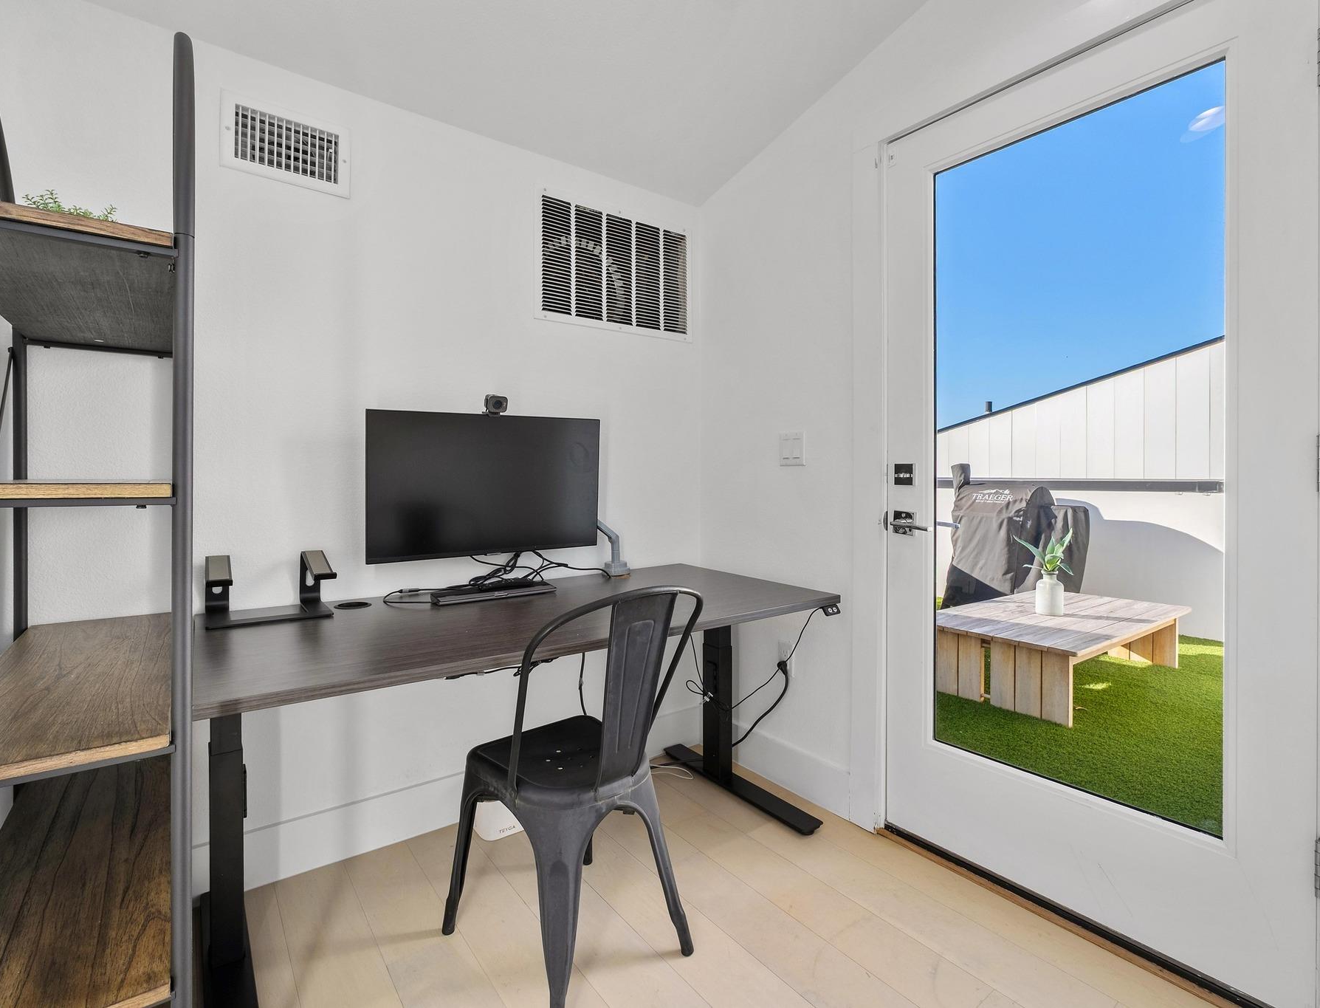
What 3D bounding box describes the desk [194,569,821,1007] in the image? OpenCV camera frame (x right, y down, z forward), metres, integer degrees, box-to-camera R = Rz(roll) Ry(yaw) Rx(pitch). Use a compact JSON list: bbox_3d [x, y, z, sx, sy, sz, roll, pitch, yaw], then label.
[{"bbox_3d":[-0.306,0.619,1.661,1.508,0.712,0.769,-1,2,-37],"label":"desk"}]

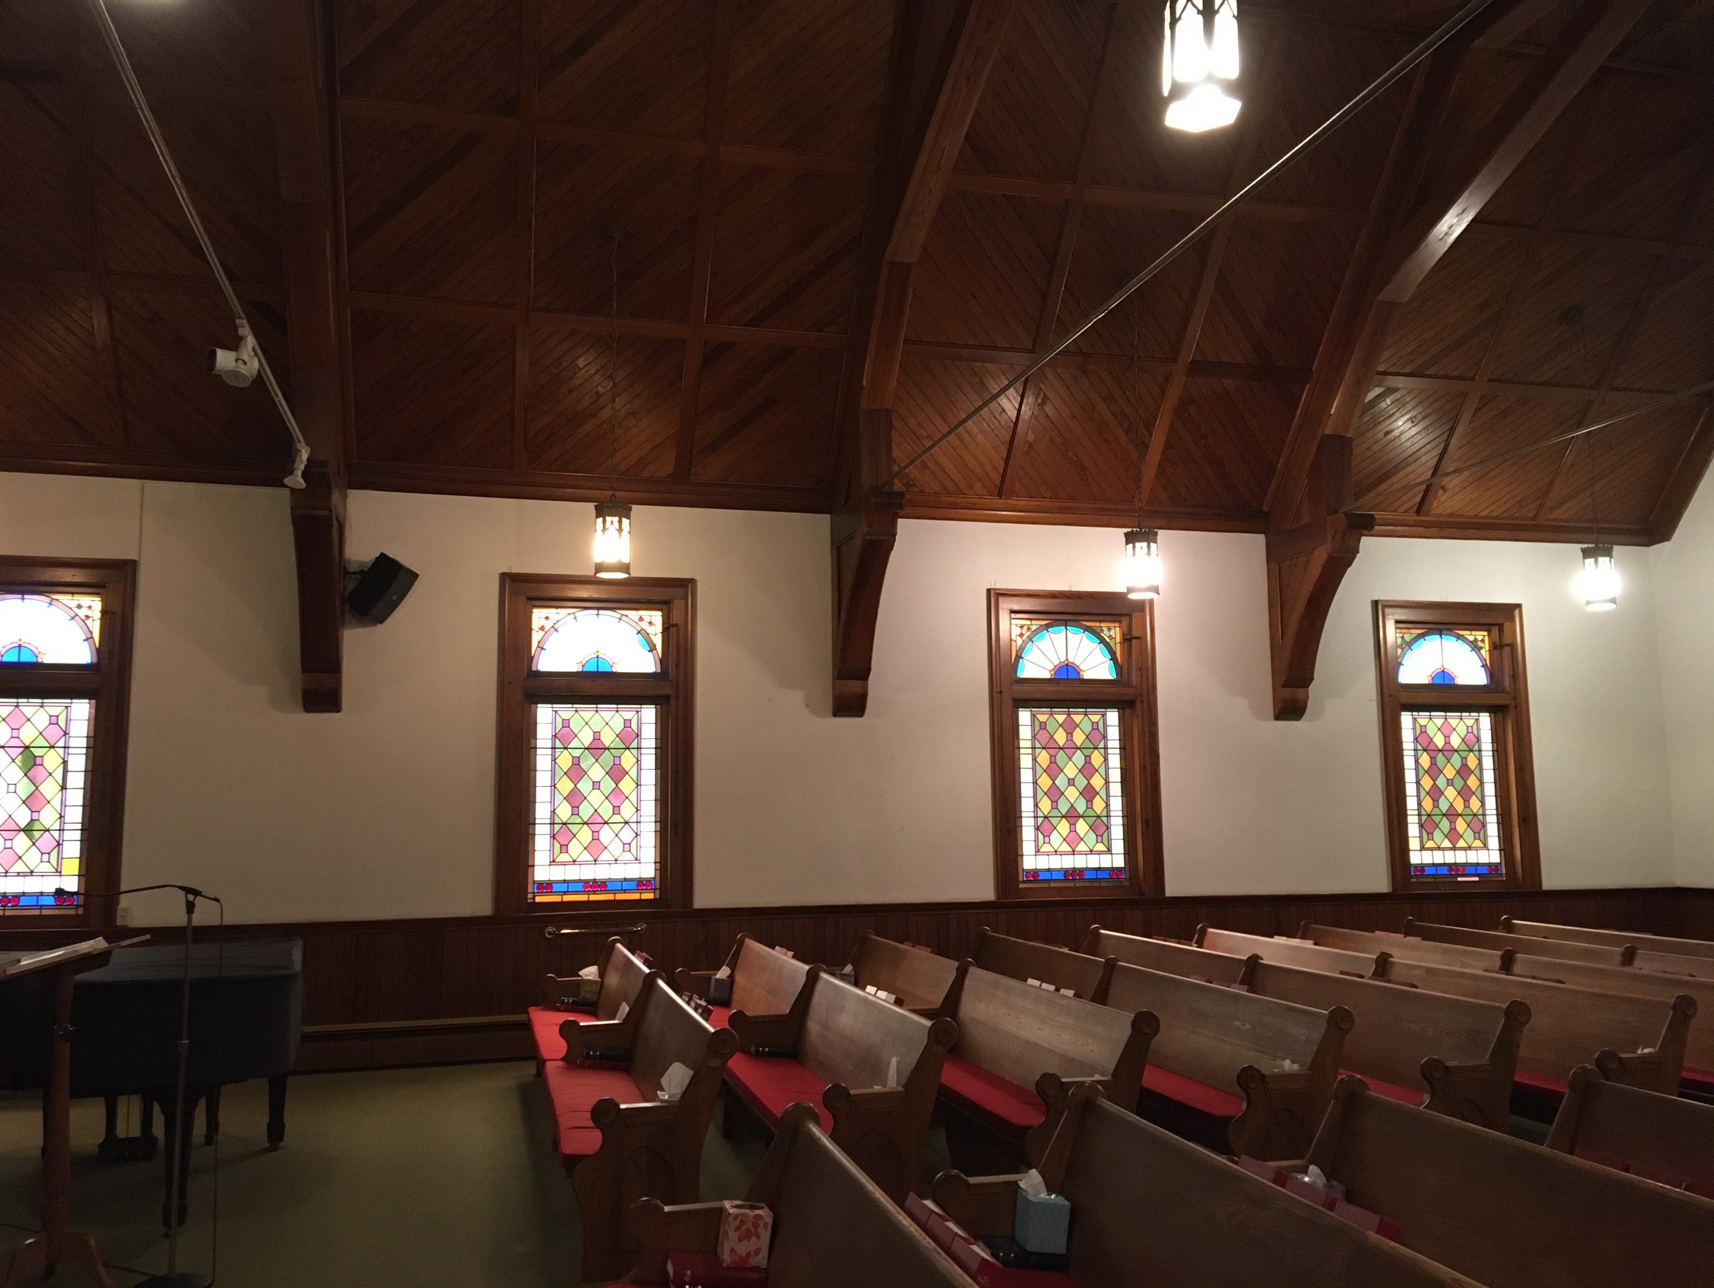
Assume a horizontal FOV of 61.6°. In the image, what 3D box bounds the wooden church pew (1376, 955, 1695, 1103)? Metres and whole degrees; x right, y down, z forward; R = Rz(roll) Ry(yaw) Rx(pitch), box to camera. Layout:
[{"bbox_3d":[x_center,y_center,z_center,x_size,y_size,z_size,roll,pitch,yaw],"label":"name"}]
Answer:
[{"bbox_3d":[3.058,2.046,7.144,0.612,0.842,2.193,1,-7,-13],"label":"wooden church pew"}]

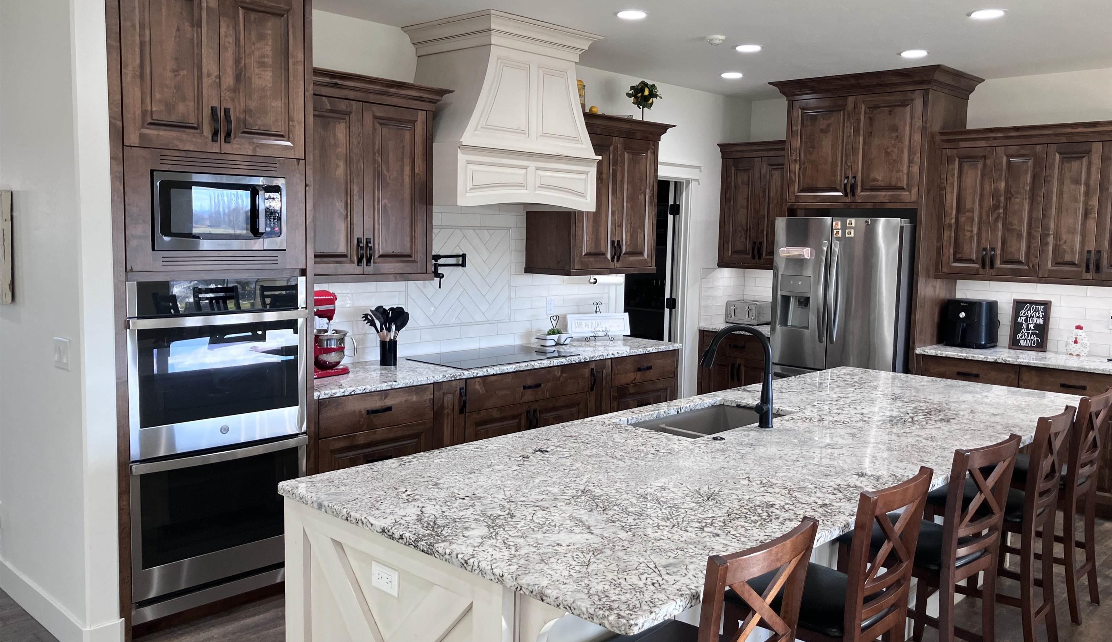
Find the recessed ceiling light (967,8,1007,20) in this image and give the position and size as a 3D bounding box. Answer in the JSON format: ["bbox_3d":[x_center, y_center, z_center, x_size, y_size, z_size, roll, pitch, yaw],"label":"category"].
[{"bbox_3d":[2.203,-1.570,4.593,0.191,0.030,0.191,6,7,43],"label":"recessed ceiling light"}]

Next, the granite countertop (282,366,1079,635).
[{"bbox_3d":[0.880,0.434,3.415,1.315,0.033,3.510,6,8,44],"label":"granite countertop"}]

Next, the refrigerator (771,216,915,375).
[{"bbox_3d":[2.183,0.152,6.540,0.915,1.786,0.875,6,7,43],"label":"refrigerator"}]

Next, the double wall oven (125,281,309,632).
[{"bbox_3d":[-1.549,0.478,3.891,0.600,1.342,0.764,6,8,44],"label":"double wall oven"}]

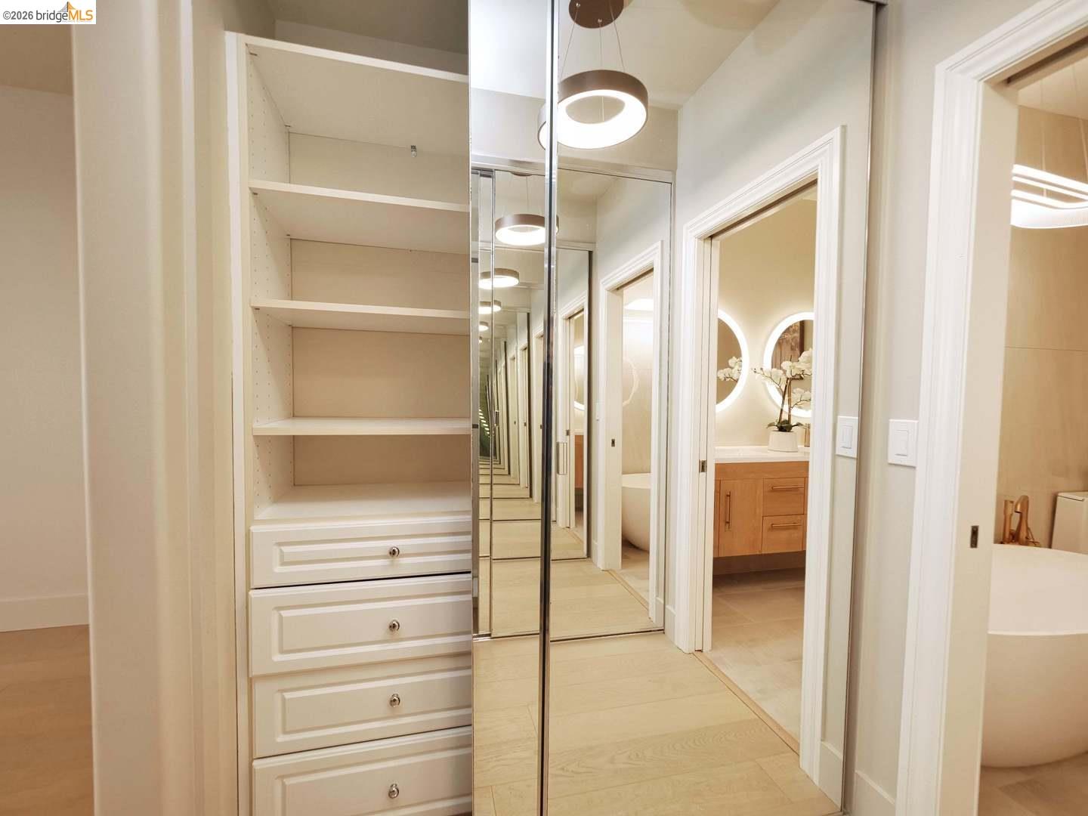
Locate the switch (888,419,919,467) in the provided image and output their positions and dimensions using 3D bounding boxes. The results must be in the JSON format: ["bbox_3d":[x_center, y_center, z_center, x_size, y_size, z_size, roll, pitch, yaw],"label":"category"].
[{"bbox_3d":[0.953,0.094,1.174,0.011,0.119,0.073,0,2,-14],"label":"switch"}]

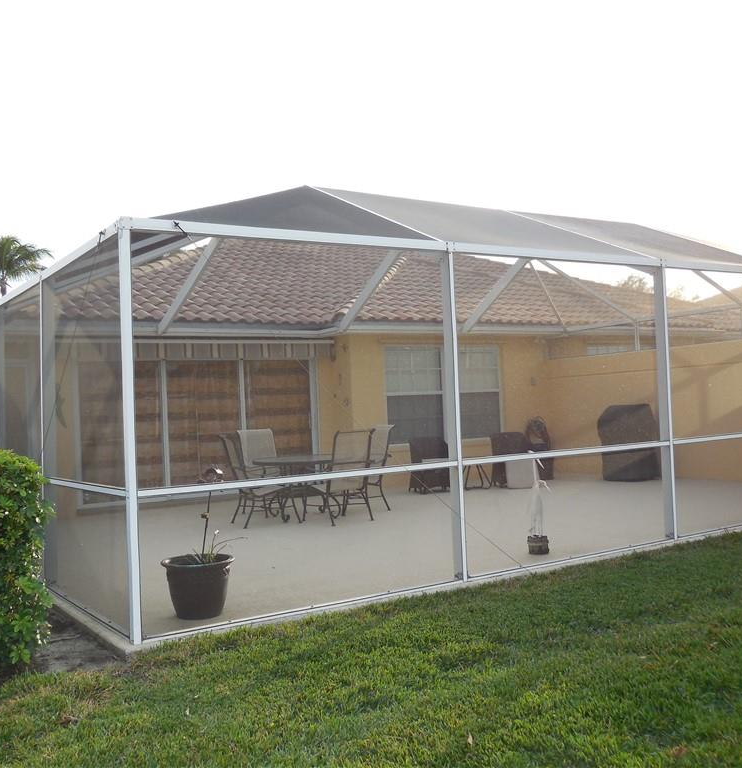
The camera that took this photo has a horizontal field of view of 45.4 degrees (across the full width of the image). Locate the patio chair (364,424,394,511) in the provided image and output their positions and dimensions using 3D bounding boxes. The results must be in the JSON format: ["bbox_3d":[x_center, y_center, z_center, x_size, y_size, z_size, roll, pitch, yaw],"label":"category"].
[{"bbox_3d":[-0.163,1.076,11.238,0.760,1.064,0.610,-2,-2,-33],"label":"patio chair"}]

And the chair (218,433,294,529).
[{"bbox_3d":[-1.340,1.113,10.499,0.760,1.064,0.610,-2,-2,-33],"label":"chair"}]

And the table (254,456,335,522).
[{"bbox_3d":[-0.794,1.271,10.863,1.280,0.716,1.280,-3,-1,0],"label":"table"}]

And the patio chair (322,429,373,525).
[{"bbox_3d":[-0.356,1.063,10.317,0.610,1.064,0.780,-2,-2,-33],"label":"patio chair"}]

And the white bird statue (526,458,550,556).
[{"bbox_3d":[1.460,1.017,7.713,0.240,0.880,0.200,-3,-1,20],"label":"white bird statue"}]

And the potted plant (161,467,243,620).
[{"bbox_3d":[-1.143,1.043,5.957,0.520,0.968,0.500,-2,-2,-33],"label":"potted plant"}]

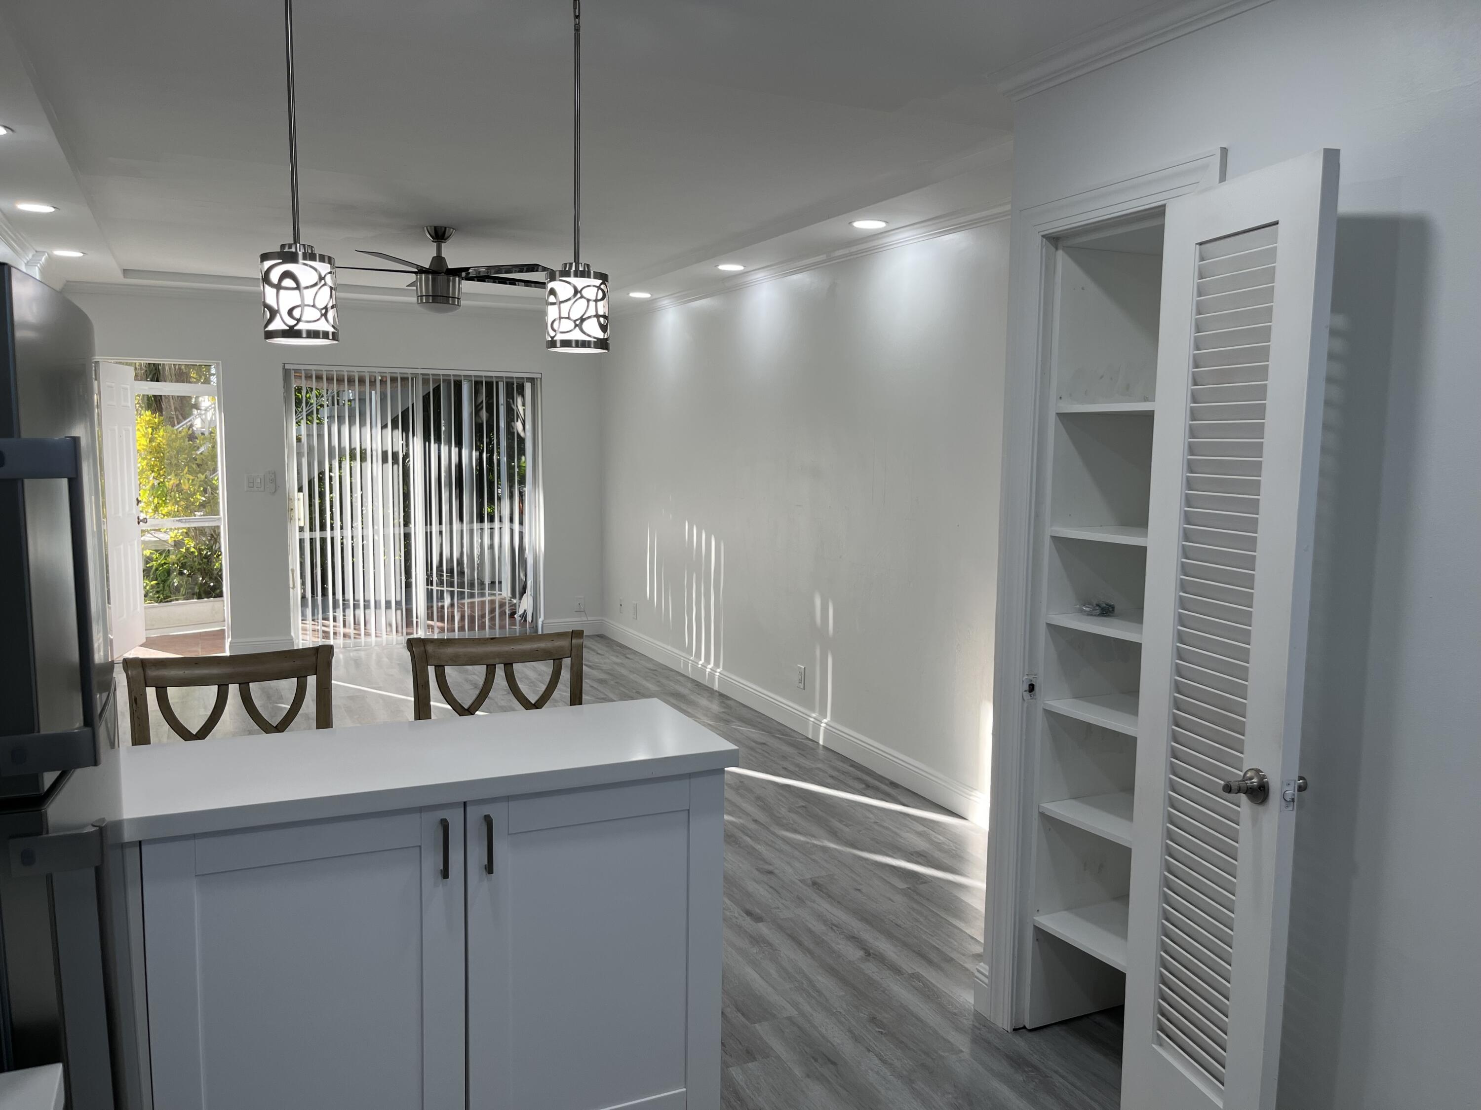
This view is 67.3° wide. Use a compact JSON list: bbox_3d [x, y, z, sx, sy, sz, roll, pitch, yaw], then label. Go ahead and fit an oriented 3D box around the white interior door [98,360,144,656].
[{"bbox_3d":[-4.343,-0.319,7.800,0.045,2.010,0.690,0,6,-11],"label":"white interior door"}]

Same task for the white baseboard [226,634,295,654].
[{"bbox_3d":[-3.362,0.649,7.808,0.430,0.130,0.020,-2,6,-25],"label":"white baseboard"}]

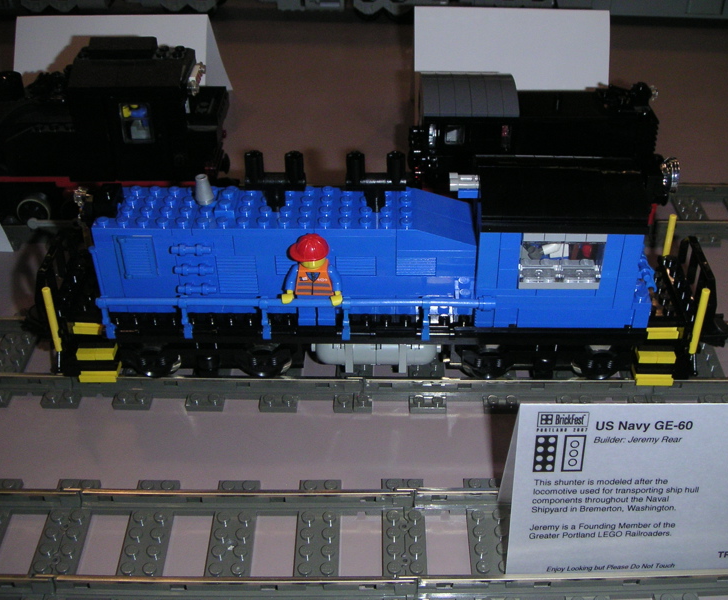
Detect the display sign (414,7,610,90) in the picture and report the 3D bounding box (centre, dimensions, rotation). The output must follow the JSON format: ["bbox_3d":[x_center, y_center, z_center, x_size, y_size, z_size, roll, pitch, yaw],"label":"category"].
[{"bbox_3d":[0.102,-0.174,0.616,0.137,0.065,0.042,1,37,2],"label":"display sign"}]

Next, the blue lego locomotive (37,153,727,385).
[{"bbox_3d":[0.006,-0.016,0.366,0.304,0.100,0.054,0,37,1],"label":"blue lego locomotive"}]

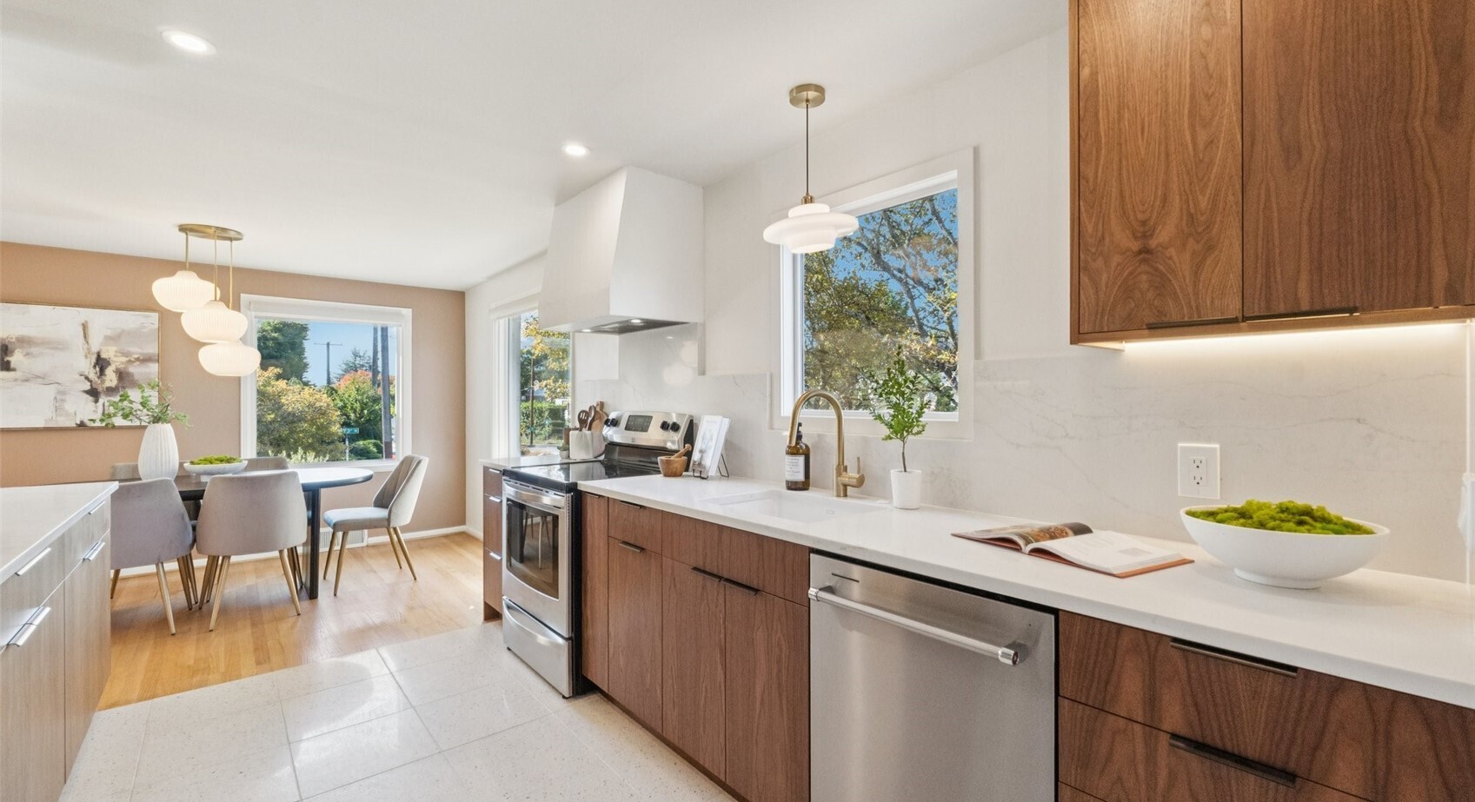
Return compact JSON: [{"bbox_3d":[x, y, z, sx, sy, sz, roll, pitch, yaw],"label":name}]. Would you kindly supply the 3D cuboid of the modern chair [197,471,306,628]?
[{"bbox_3d":[-2.856,0.832,3.634,0.510,0.848,0.610,0,0,-40],"label":"modern chair"}]

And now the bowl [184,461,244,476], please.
[{"bbox_3d":[-3.217,0.443,3.788,0.295,0.115,0.295,0,0,-40],"label":"bowl"}]

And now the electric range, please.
[{"bbox_3d":[-0.701,0.658,3.026,0.670,1.195,0.762,0,0,-40],"label":"electric range"}]

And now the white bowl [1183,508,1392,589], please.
[{"bbox_3d":[1.011,0.279,1.152,0.292,0.120,0.292,0,0,-40],"label":"white bowl"}]

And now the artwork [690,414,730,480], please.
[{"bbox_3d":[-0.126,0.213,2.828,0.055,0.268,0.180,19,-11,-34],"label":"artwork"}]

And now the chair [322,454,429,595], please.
[{"bbox_3d":[-2.537,0.833,4.327,0.605,0.845,0.510,0,0,-40],"label":"chair"}]

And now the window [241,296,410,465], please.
[{"bbox_3d":[-3.416,-0.102,5.191,1.207,1.459,0.100,0,0,-40],"label":"window"}]

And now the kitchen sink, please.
[{"bbox_3d":[0.165,0.439,1.993,0.370,0.210,0.540,0,0,-40],"label":"kitchen sink"}]

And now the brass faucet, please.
[{"bbox_3d":[0.305,0.150,2.083,0.280,0.380,0.123,0,0,-40],"label":"brass faucet"}]

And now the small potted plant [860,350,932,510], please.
[{"bbox_3d":[0.494,0.088,1.915,0.200,0.500,0.200,0,0,0],"label":"small potted plant"}]

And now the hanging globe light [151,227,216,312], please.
[{"bbox_3d":[-3.336,-0.787,3.720,0.307,0.505,0.307,0,0,-40],"label":"hanging globe light"}]

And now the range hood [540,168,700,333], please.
[{"bbox_3d":[-0.607,-0.689,3.065,0.490,0.655,0.765,0,0,-40],"label":"range hood"}]

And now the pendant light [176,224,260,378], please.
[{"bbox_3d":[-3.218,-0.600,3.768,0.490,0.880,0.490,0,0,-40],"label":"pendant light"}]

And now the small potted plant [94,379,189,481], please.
[{"bbox_3d":[-3.502,0.190,3.620,0.410,0.642,0.350,0,0,-40],"label":"small potted plant"}]

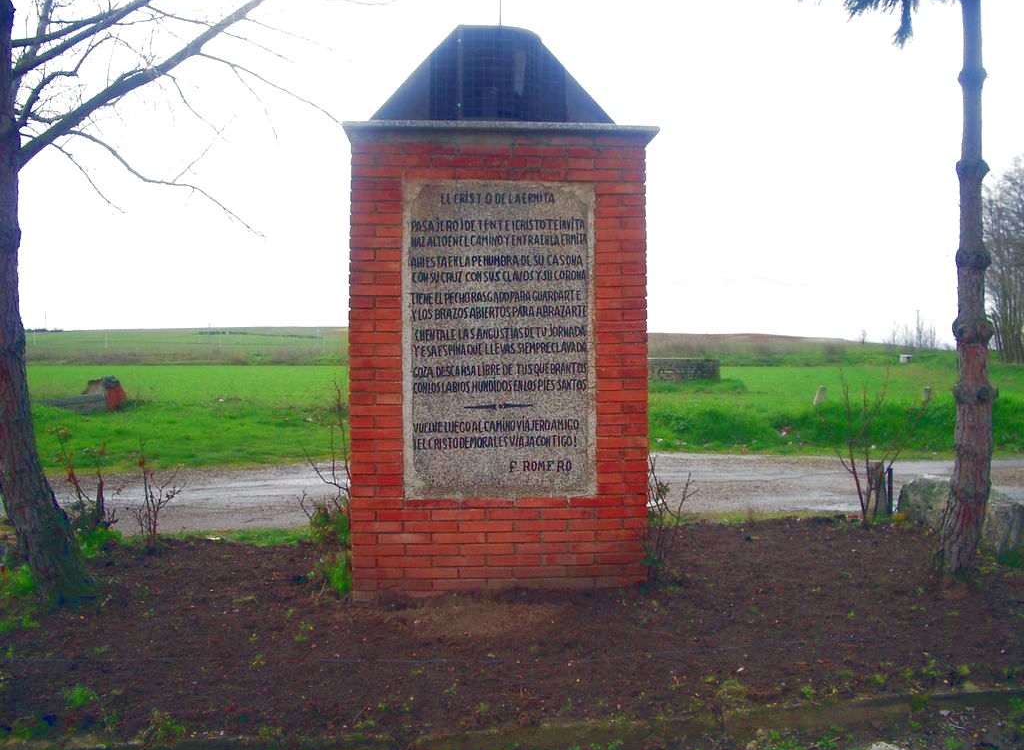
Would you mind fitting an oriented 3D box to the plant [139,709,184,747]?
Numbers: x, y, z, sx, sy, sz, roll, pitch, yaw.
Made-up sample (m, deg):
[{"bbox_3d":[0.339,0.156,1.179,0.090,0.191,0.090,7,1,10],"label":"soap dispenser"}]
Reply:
[{"bbox_3d":[-1.066,1.075,3.150,0.130,0.090,0.120,0,1,-5],"label":"plant"}]

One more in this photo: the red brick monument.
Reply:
[{"bbox_3d":[-0.082,-0.337,5.355,1.480,2.750,0.900,0,1,-5],"label":"red brick monument"}]

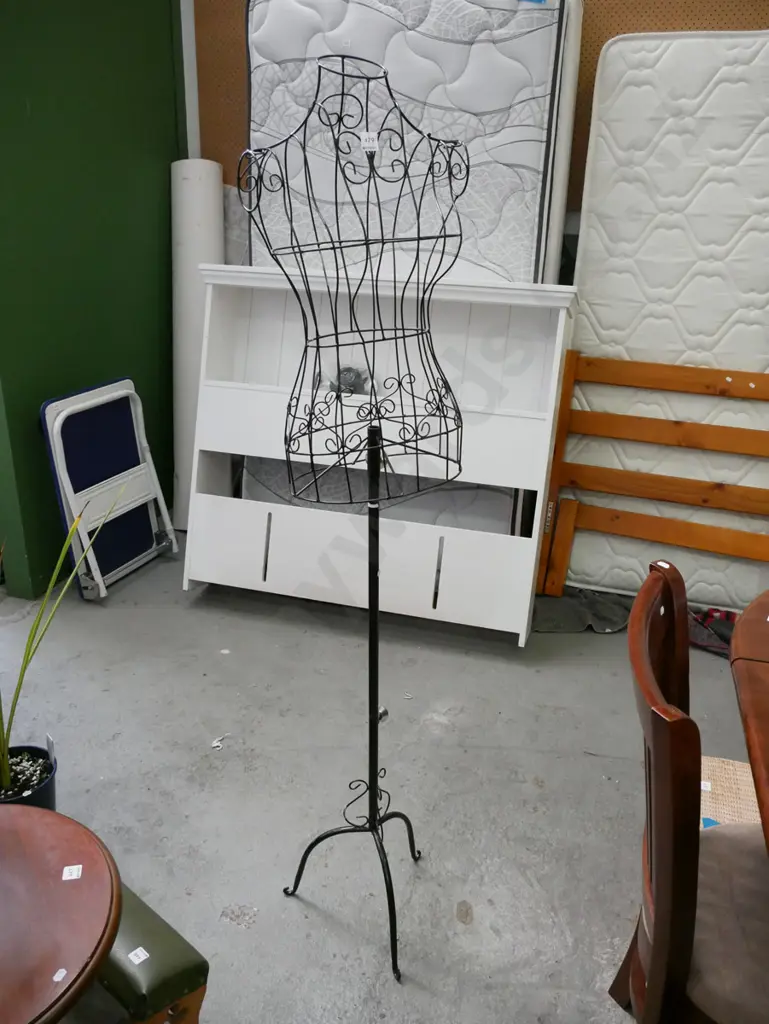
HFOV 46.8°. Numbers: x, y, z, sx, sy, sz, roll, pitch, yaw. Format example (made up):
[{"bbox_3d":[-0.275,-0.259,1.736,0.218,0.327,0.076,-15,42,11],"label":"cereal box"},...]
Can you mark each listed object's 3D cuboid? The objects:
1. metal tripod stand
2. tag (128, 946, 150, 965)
[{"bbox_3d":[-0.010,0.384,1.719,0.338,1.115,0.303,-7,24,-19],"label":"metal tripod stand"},{"bbox_3d":[-0.419,0.758,1.515,0.025,0.002,0.026,25,29,33],"label":"tag"}]

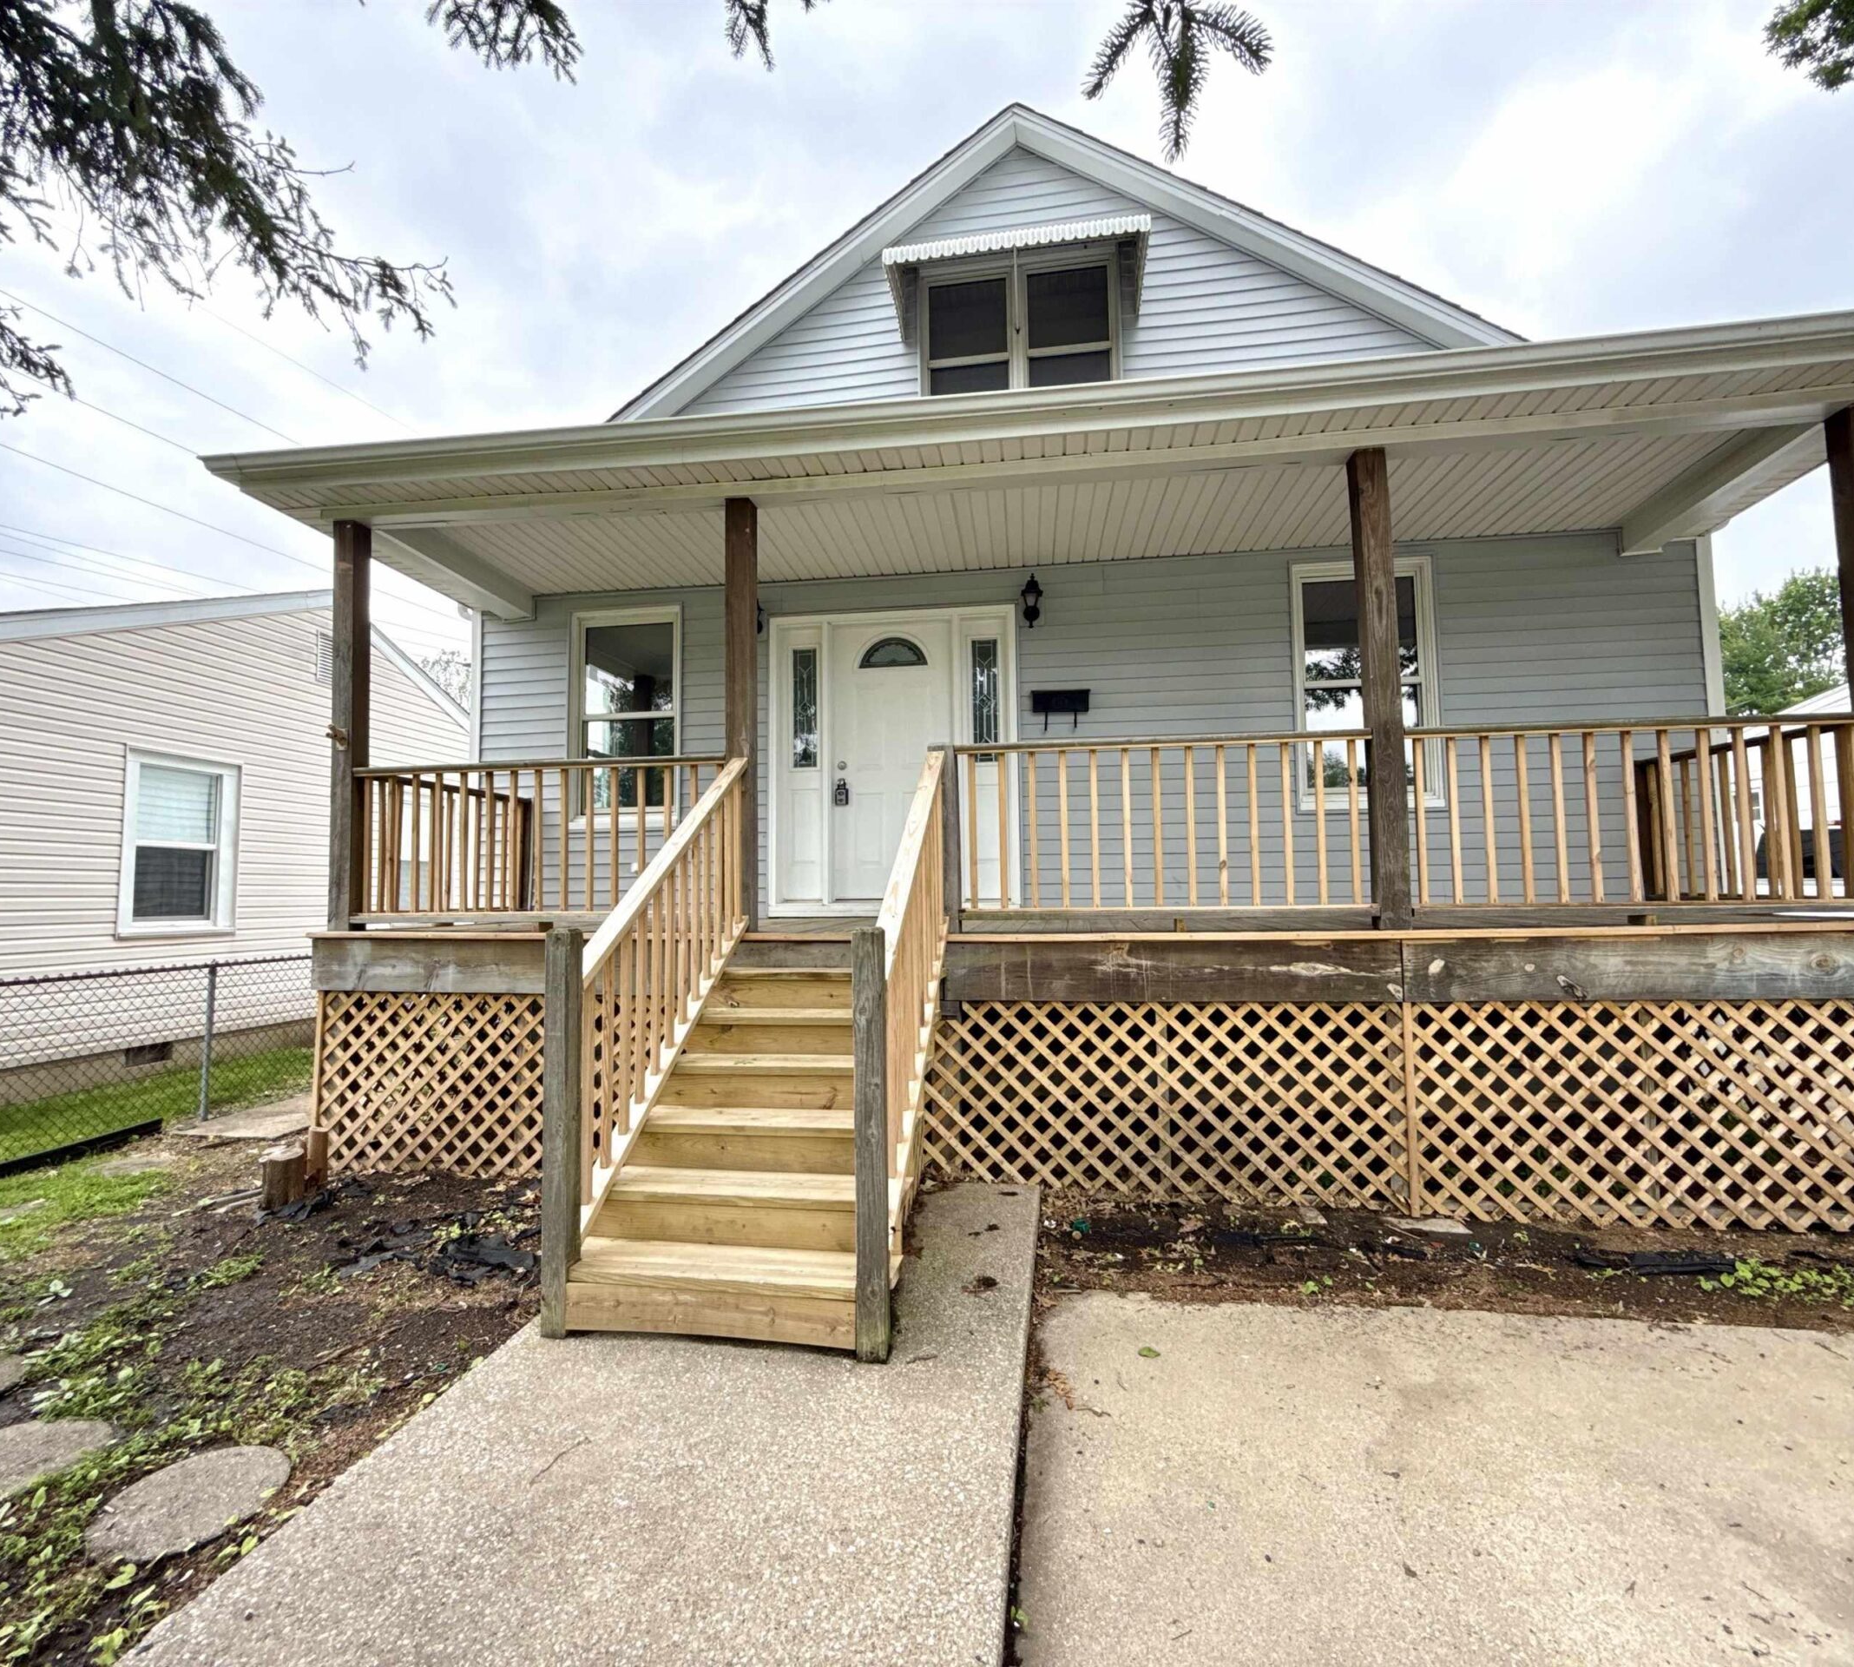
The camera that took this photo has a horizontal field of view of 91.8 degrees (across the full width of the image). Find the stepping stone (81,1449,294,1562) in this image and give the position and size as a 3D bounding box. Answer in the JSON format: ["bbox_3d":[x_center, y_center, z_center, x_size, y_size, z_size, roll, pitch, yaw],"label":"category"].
[{"bbox_3d":[-1.789,1.645,2.191,0.404,0.050,0.404,-1,-4,8],"label":"stepping stone"}]

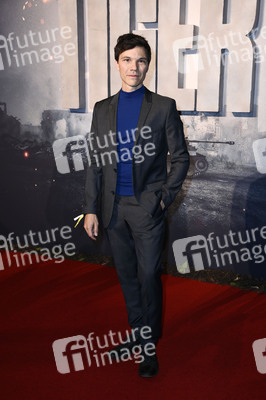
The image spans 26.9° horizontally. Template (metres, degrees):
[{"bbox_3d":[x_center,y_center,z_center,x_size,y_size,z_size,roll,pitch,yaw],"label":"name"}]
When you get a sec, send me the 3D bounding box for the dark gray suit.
[{"bbox_3d":[0.020,0.118,2.980,0.520,1.430,0.360,4,14,17],"label":"dark gray suit"}]

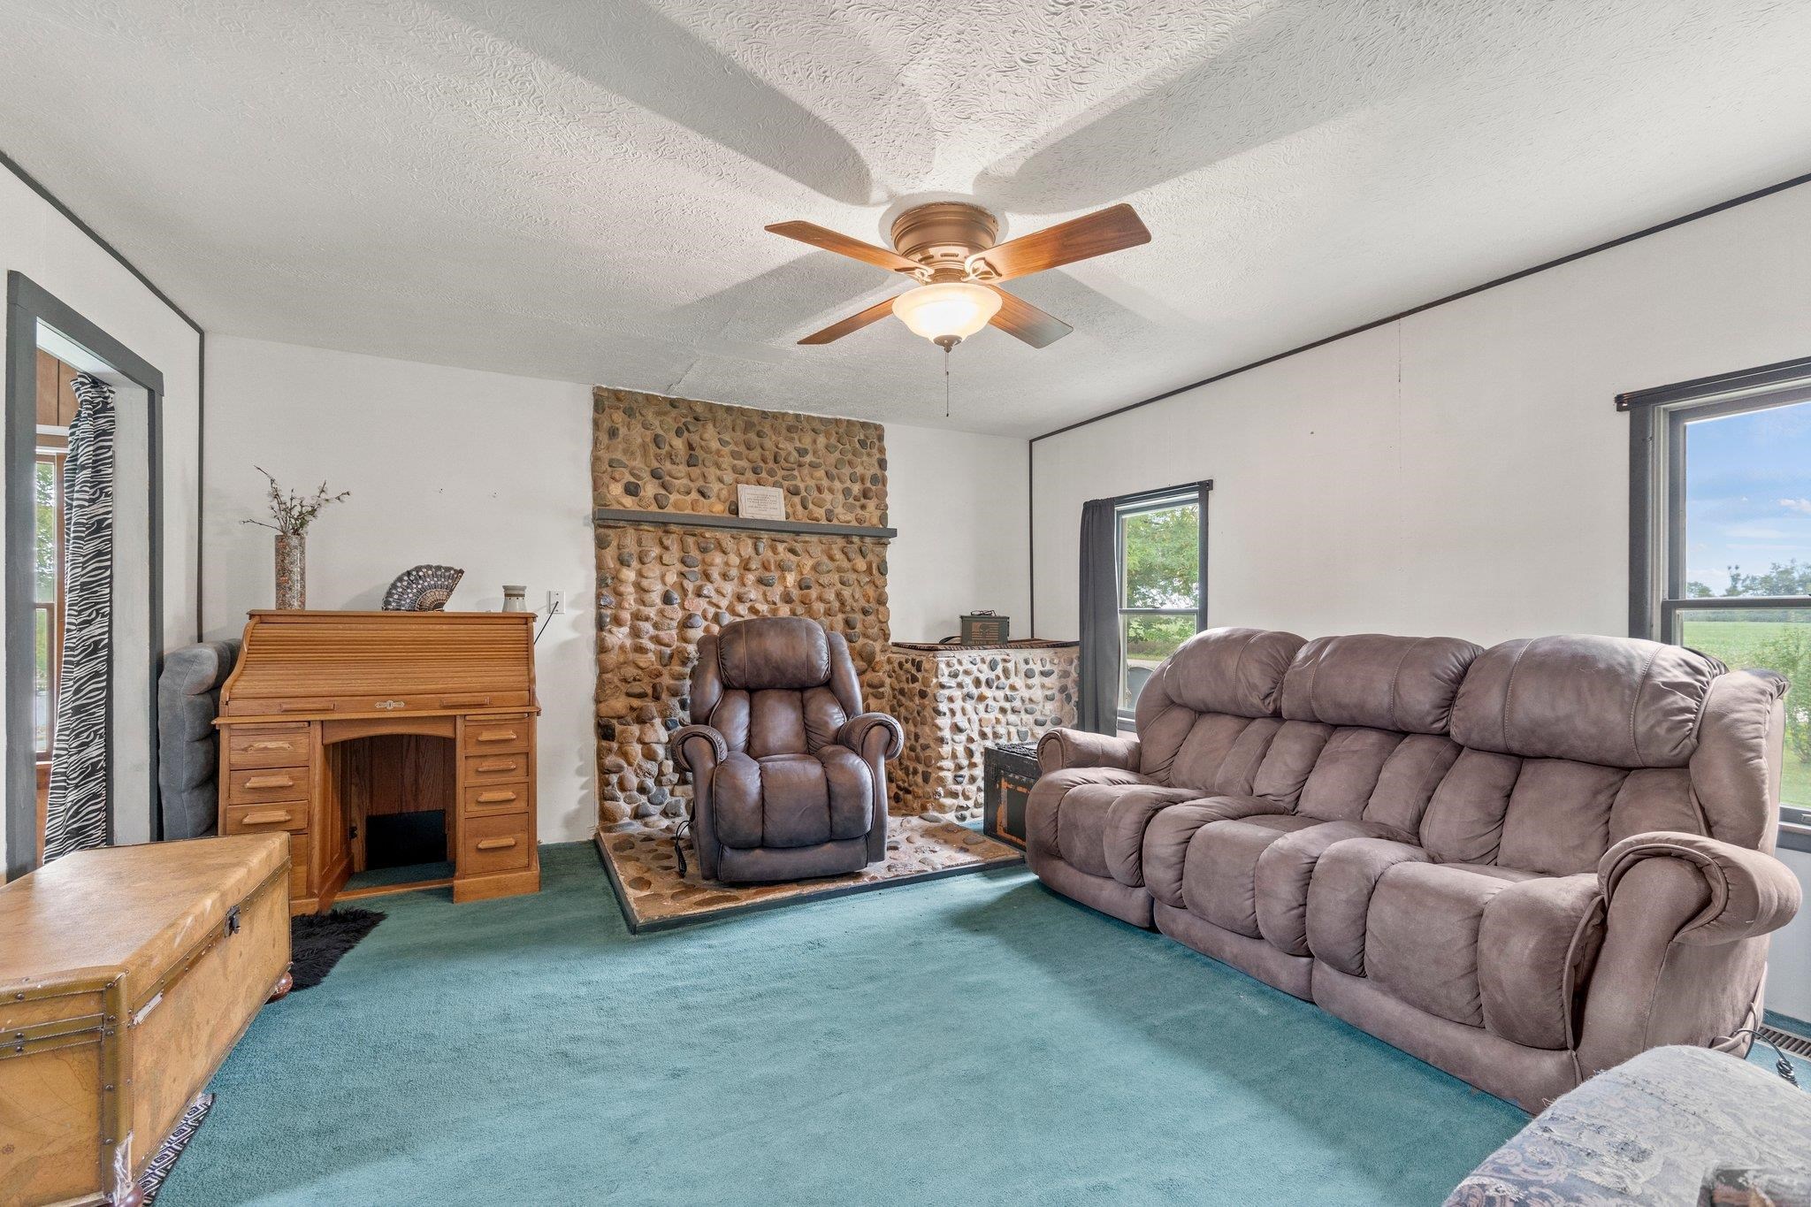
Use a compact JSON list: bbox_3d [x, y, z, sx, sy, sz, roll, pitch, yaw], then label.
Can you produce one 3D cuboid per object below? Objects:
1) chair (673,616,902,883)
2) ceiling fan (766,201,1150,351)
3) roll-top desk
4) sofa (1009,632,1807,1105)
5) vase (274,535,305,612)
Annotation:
[{"bbox_3d":[-0.641,0.615,3.685,0.984,1.109,0.972,0,0,-19],"label":"chair"},{"bbox_3d":[0.122,-0.953,2.290,1.021,0.364,1.021,0,0,0],"label":"ceiling fan"},{"bbox_3d":[-2.138,0.628,3.200,1.055,1.162,0.632,0,0,-27],"label":"roll-top desk"},{"bbox_3d":[1.459,0.641,2.631,1.063,1.063,2.187,0,0,-27],"label":"sofa"},{"bbox_3d":[-2.591,-0.134,3.173,0.100,0.326,0.100,0,0,-27],"label":"vase"}]

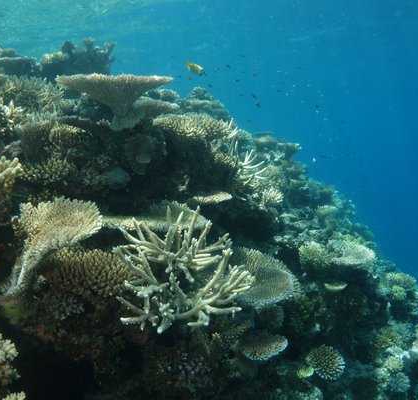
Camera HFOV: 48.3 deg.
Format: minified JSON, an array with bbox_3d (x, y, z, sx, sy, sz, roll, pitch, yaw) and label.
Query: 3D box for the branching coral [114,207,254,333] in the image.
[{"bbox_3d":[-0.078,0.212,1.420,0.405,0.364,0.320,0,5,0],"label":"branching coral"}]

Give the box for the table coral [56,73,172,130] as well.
[{"bbox_3d":[-0.440,-0.454,2.150,0.508,0.254,0.480,0,5,0],"label":"table coral"}]

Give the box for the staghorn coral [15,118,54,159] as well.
[{"bbox_3d":[-0.767,-0.270,2.050,0.162,0.188,0.160,0,5,0],"label":"staghorn coral"}]

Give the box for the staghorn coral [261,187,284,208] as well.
[{"bbox_3d":[0.367,-0.014,2.700,0.123,0.123,0.120,0,5,0],"label":"staghorn coral"}]

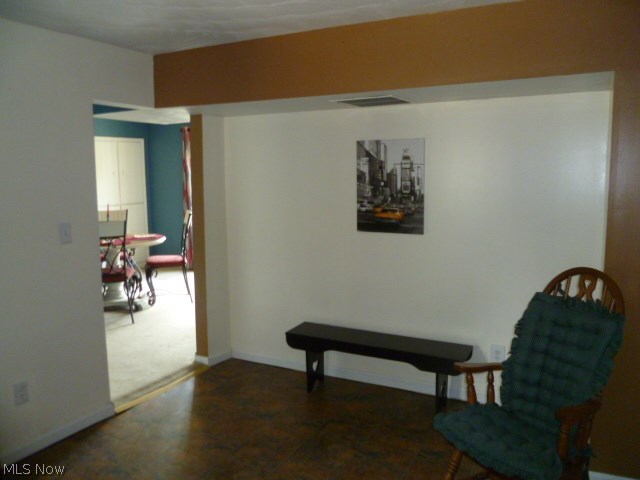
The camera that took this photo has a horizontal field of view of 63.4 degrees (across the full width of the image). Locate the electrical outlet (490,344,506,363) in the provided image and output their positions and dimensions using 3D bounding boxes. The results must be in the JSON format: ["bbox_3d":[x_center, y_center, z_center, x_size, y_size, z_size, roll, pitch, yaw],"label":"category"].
[{"bbox_3d":[1.169,0.751,3.403,0.074,0.116,0.010,3,8,27],"label":"electrical outlet"}]

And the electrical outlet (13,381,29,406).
[{"bbox_3d":[-1.605,0.830,2.793,0.010,0.116,0.074,3,8,27],"label":"electrical outlet"}]

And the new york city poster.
[{"bbox_3d":[0.484,-0.370,3.610,0.493,0.649,0.025,3,8,27],"label":"new york city poster"}]

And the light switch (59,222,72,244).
[{"bbox_3d":[-1.459,-0.037,2.980,0.010,0.116,0.074,3,8,27],"label":"light switch"}]

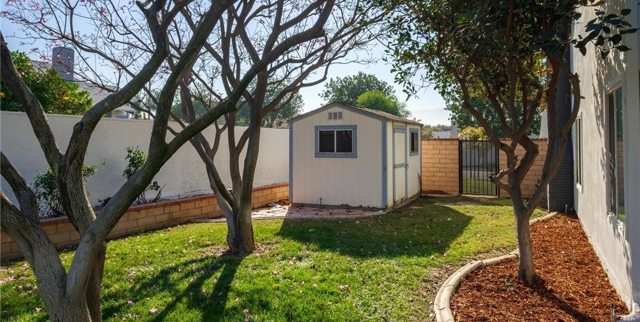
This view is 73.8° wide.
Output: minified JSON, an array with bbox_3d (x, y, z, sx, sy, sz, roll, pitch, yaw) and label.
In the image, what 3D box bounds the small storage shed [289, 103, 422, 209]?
[{"bbox_3d":[1.148,-0.198,11.650,2.600,2.451,3.635,1,2,25],"label":"small storage shed"}]

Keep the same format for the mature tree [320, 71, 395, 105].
[{"bbox_3d":[3.078,-3.667,35.138,6.238,7.692,5.926,0,2,0],"label":"mature tree"}]

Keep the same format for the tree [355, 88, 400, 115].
[{"bbox_3d":[3.598,-1.958,26.089,2.881,4.928,2.737,0,2,0],"label":"tree"}]

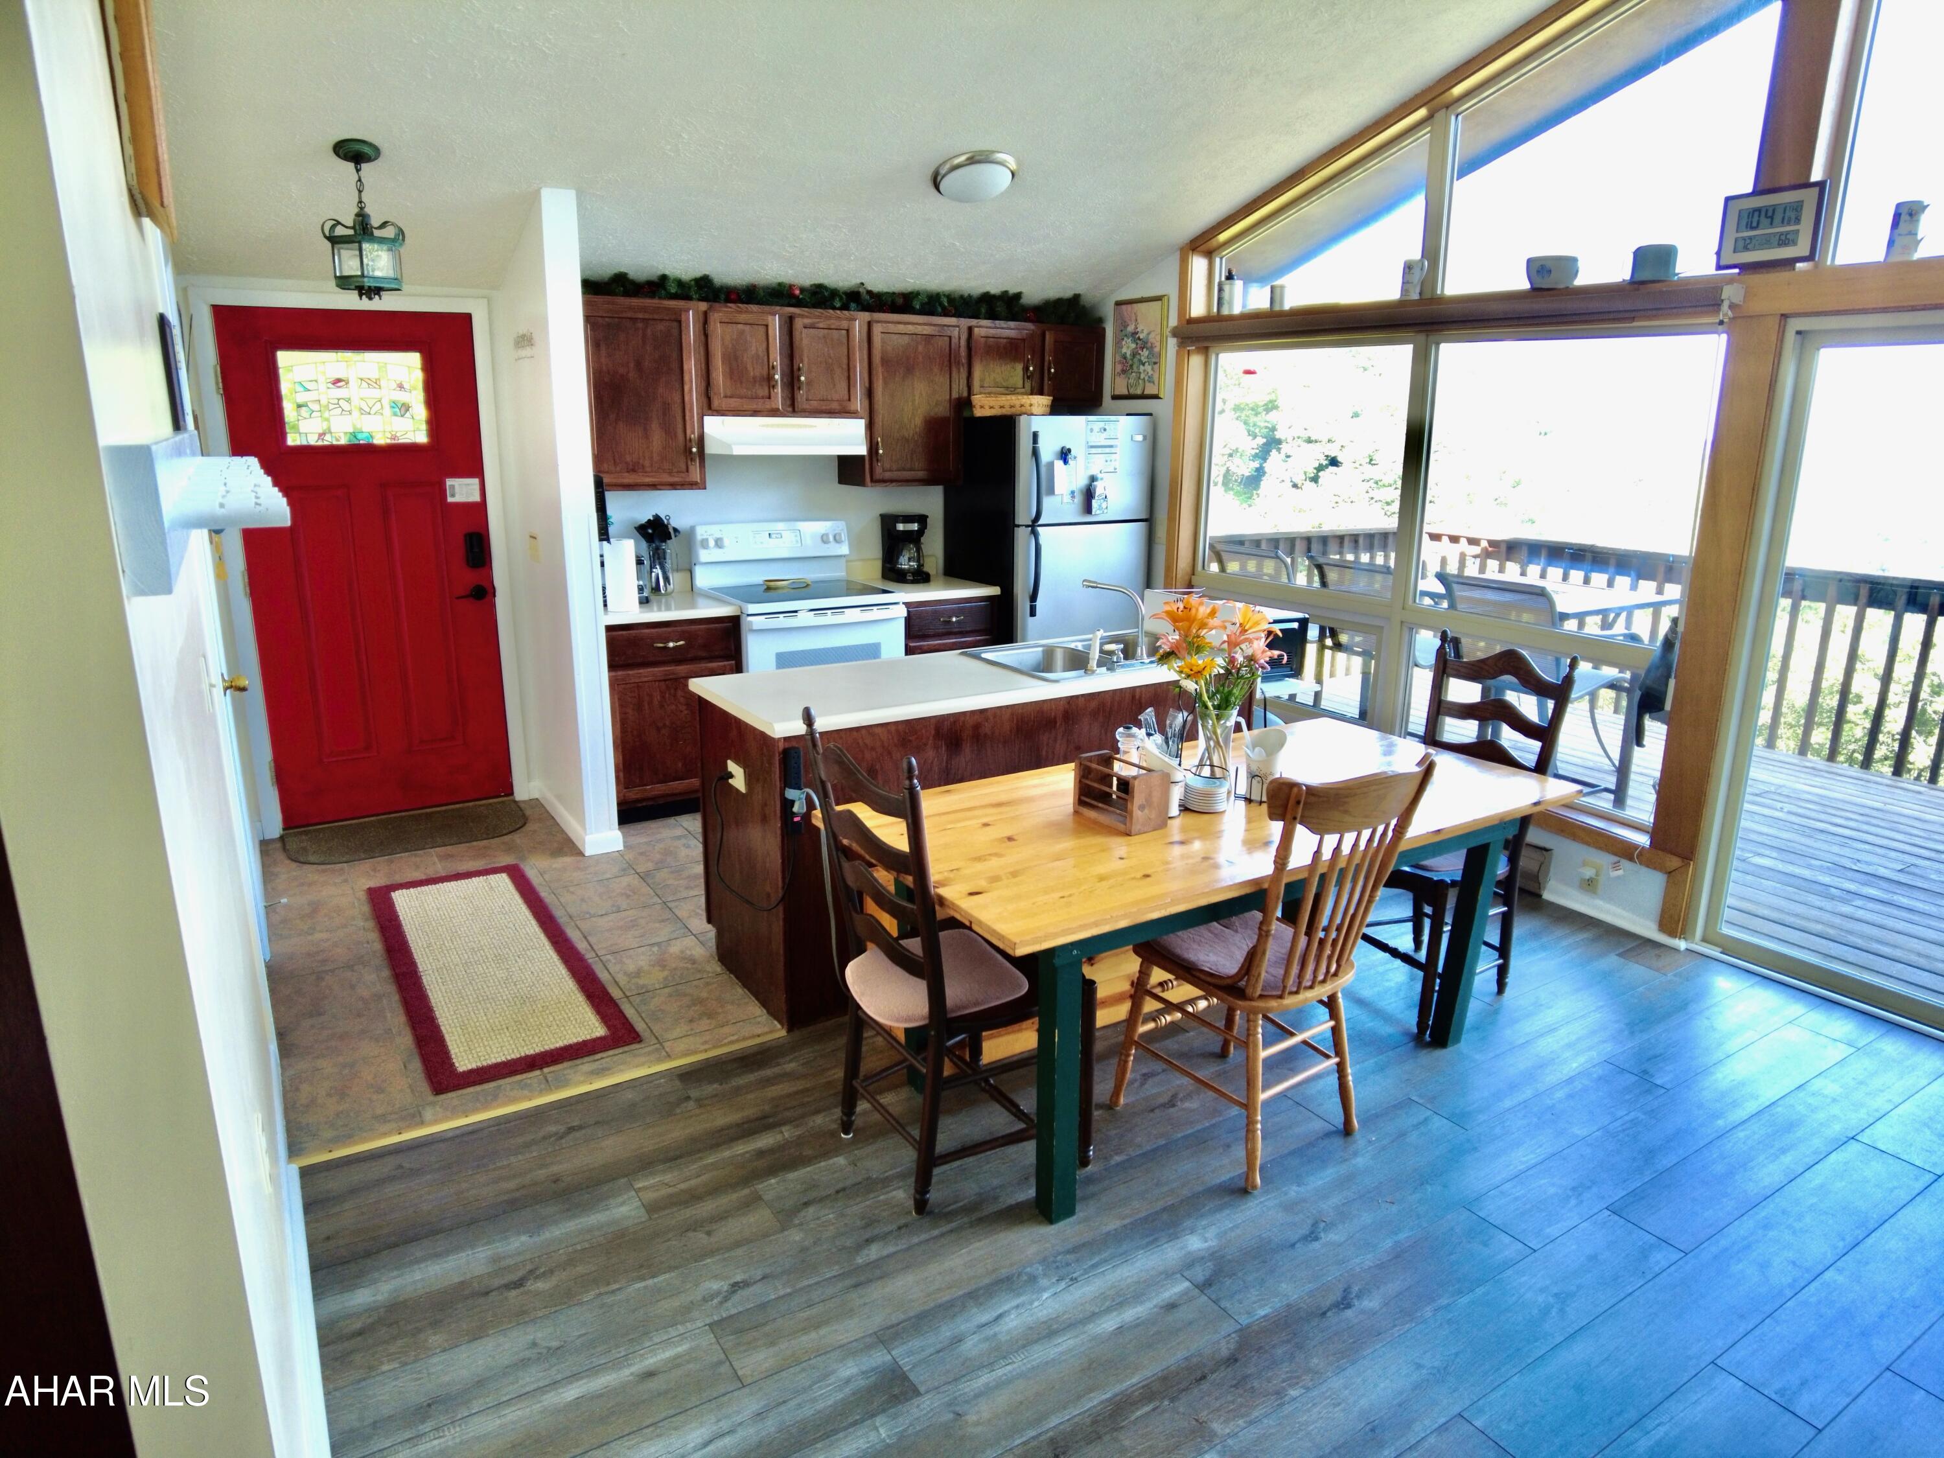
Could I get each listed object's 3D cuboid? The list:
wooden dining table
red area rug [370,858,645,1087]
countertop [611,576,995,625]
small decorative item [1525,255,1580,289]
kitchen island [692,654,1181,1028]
[{"bbox_3d":[0.610,0.533,2.932,1.824,0.744,0.859,-8,17,-32],"label":"wooden dining table"},{"bbox_3d":[-1.544,0.718,3.567,0.517,0.012,1.547,-8,17,-32],"label":"red area rug"},{"bbox_3d":[-0.842,-0.605,5.193,1.910,0.045,0.635,-8,17,-31],"label":"countertop"},{"bbox_3d":[1.982,-1.559,3.829,0.145,0.107,0.140,-8,17,-31],"label":"small decorative item"},{"bbox_3d":[0.046,0.252,3.652,1.720,0.914,0.650,-8,17,-31],"label":"kitchen island"}]

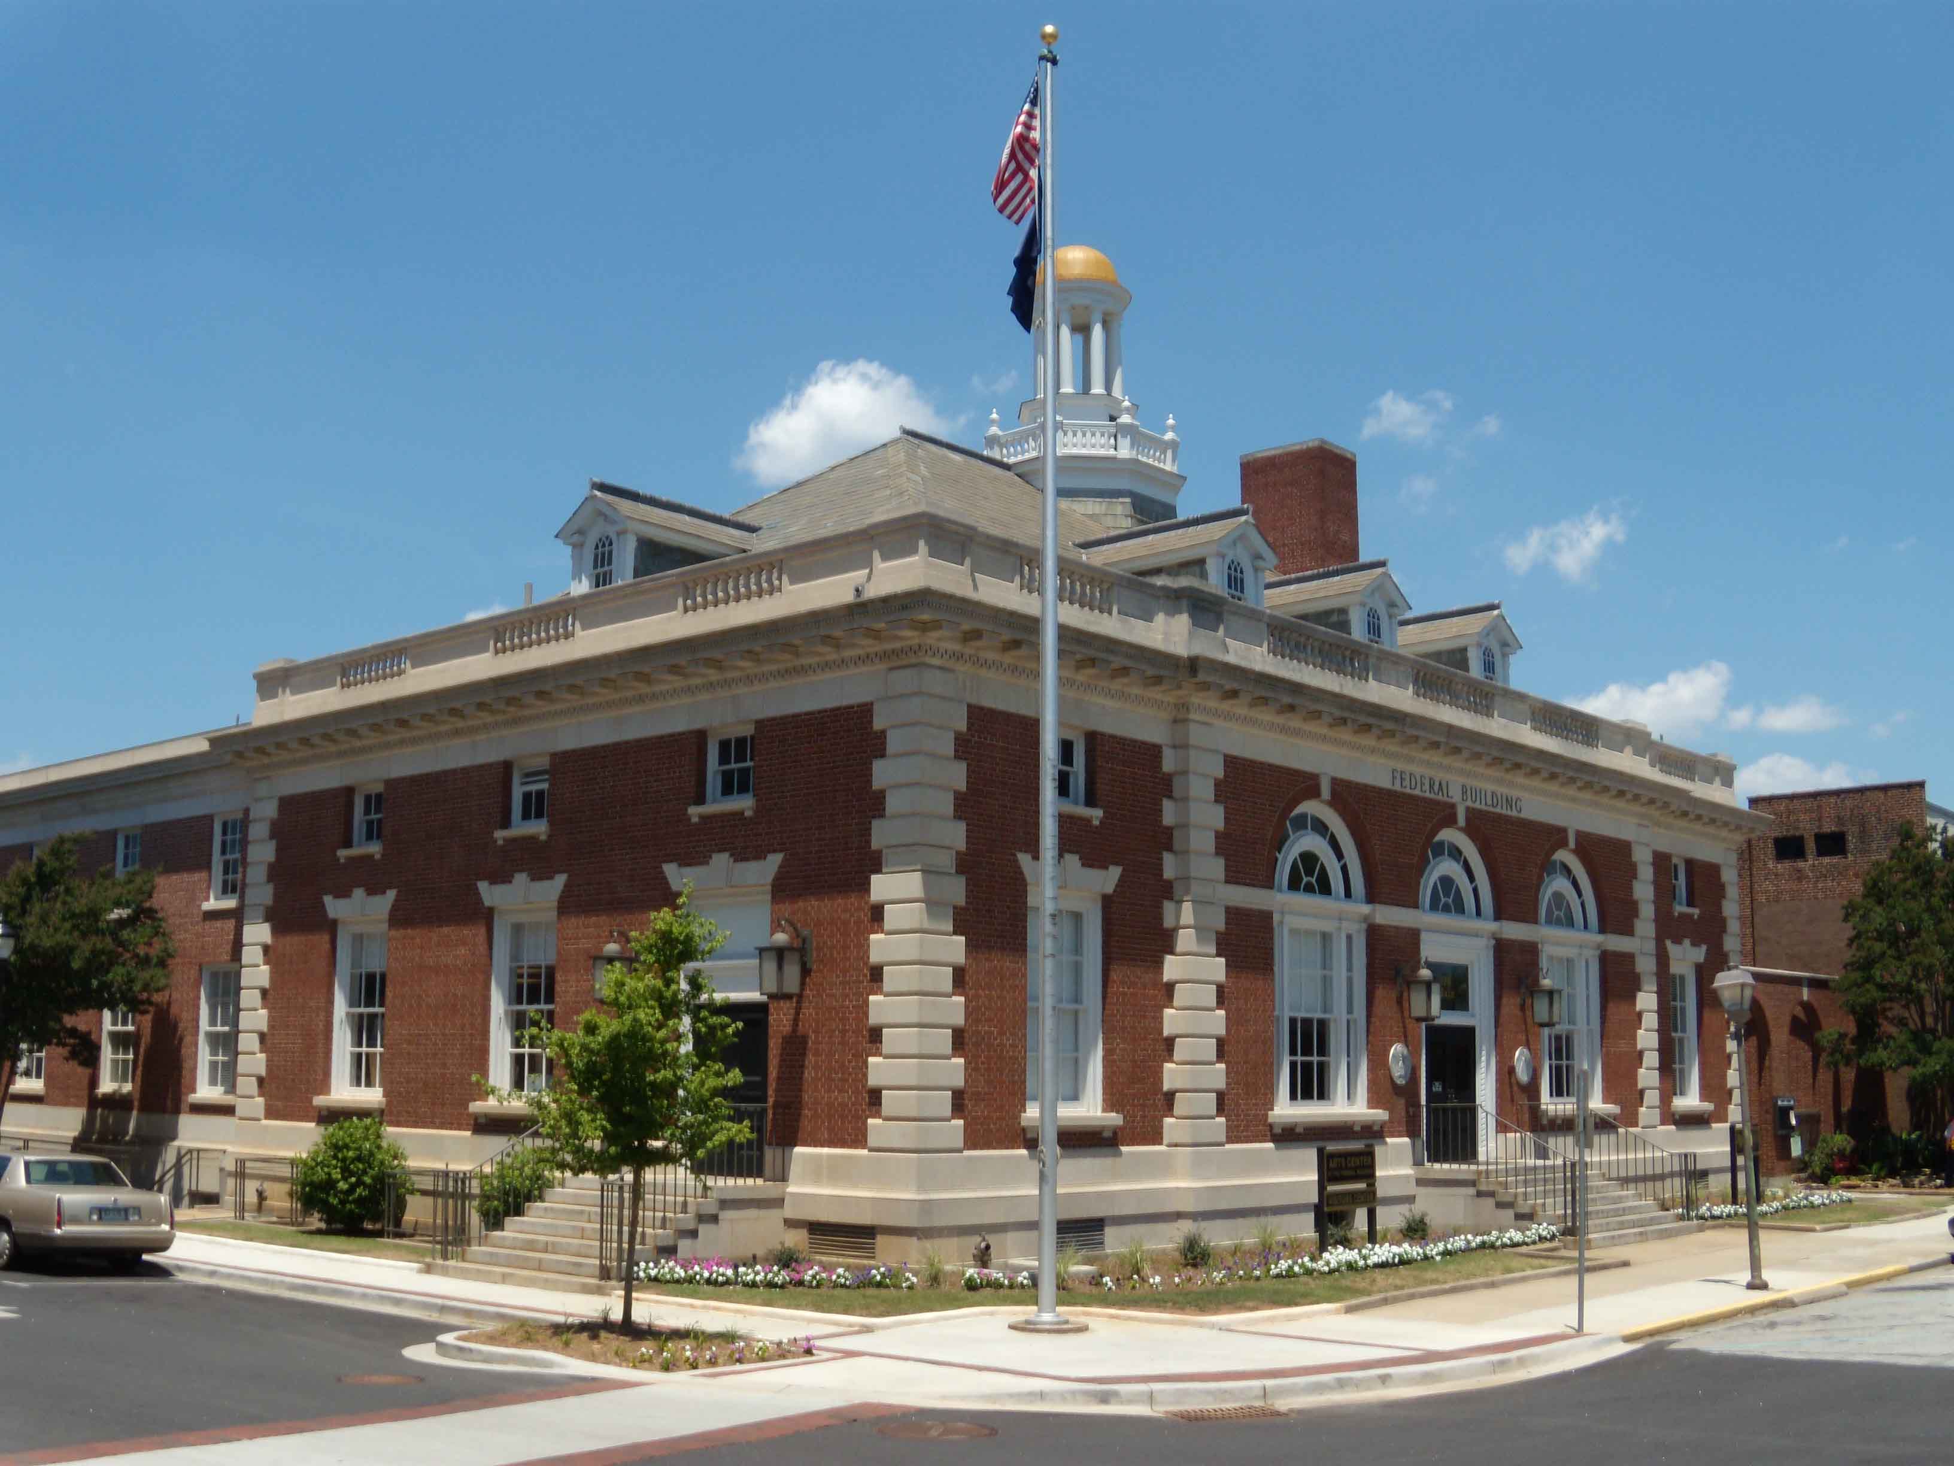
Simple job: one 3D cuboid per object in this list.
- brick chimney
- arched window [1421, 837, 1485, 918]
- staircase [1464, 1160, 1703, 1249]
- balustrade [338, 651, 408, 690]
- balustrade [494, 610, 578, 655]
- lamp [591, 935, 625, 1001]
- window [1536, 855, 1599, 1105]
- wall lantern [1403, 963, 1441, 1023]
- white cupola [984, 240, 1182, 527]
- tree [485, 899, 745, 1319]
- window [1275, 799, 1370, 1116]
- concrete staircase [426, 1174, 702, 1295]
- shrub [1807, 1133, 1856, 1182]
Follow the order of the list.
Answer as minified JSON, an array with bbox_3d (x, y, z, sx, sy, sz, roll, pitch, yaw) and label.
[{"bbox_3d":[6.497,-4.075,40.854,1.920,2.950,1.360,-8,-13,41],"label":"brick chimney"},{"bbox_3d":[7.193,2.198,31.086,0.180,1.180,2.300,-8,-13,41],"label":"arched window"},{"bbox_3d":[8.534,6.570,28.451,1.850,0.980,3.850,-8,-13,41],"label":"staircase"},{"bbox_3d":[-9.034,-0.940,30.507,1.850,0.460,0.220,-8,-13,41],"label":"balustrade"},{"bbox_3d":[-6.043,-1.364,27.663,1.860,0.410,0.200,-8,-13,41],"label":"balustrade"},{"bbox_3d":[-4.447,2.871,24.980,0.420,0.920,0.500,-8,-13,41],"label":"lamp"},{"bbox_3d":[9.745,4.024,33.718,0.220,4.180,2.300,-8,-13,41],"label":"window"},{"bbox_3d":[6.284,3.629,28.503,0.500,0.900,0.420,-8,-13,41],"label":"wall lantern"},{"bbox_3d":[1.943,-6.080,36.950,3.700,5.850,3.700,-8,-13,41],"label":"white cupola"},{"bbox_3d":[-3.198,3.259,18.038,2.300,3.850,2.200,1,-10,0],"label":"tree"},{"bbox_3d":[4.607,2.990,27.434,0.250,4.170,2.340,-8,-13,41],"label":"window"},{"bbox_3d":[-4.282,5.424,22.110,3.000,1.040,1.900,-8,-13,41],"label":"concrete staircase"},{"bbox_3d":[16.592,8.263,39.560,0.920,0.930,0.950,-8,-13,41],"label":"shrub"}]

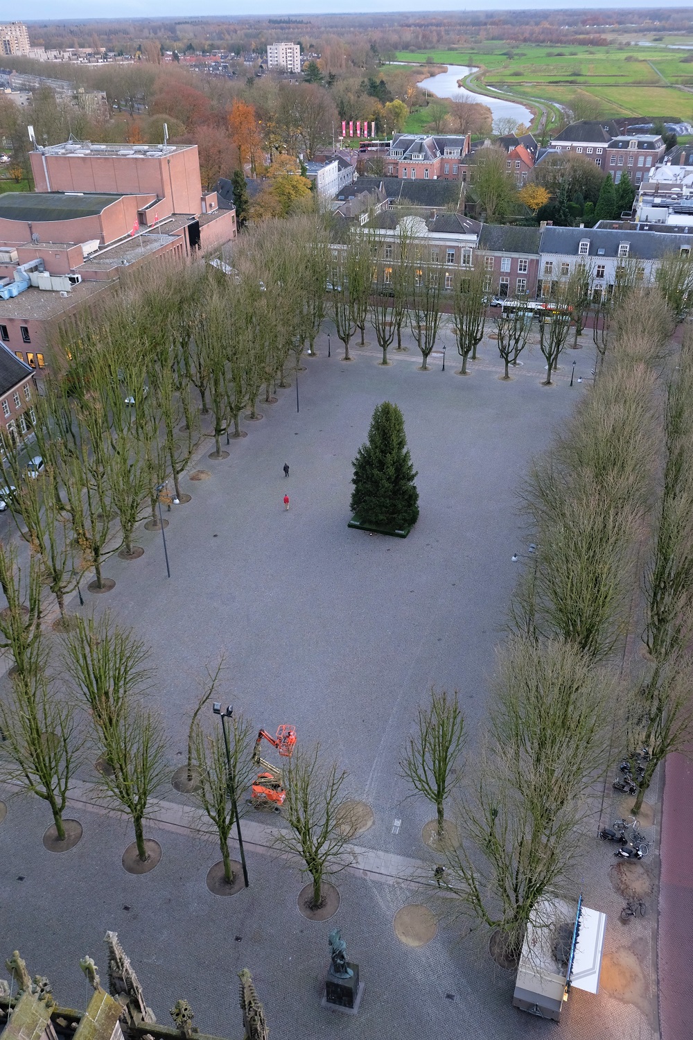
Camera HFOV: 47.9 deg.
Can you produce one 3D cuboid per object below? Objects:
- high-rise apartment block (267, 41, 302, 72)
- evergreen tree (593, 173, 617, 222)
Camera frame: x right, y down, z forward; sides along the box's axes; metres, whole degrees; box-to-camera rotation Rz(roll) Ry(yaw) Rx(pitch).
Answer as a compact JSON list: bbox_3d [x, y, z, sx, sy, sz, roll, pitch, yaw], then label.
[{"bbox_3d":[-54.603,-403.436,682.104,21.500,23.300,18.500,-26,41,-33],"label":"high-rise apartment block"},{"bbox_3d":[62.492,-76.823,187.081,5.400,12.000,5.400,-1,33,1],"label":"evergreen tree"}]

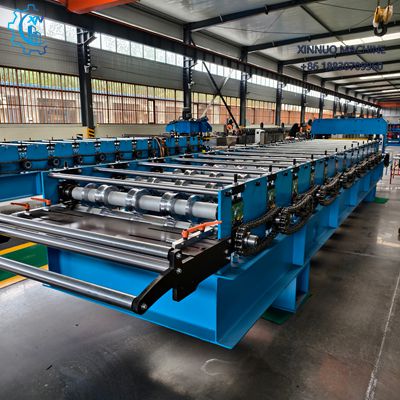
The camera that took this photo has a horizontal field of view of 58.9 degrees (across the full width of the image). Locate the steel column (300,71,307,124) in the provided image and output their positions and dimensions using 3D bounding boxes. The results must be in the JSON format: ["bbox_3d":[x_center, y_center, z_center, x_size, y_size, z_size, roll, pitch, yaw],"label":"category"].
[{"bbox_3d":[9.610,-8.462,32.724,0.340,6.200,0.260,7,14,33],"label":"steel column"}]

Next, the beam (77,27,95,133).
[{"bbox_3d":[-4.002,-3.954,12.489,0.340,5.750,0.260,7,14,33],"label":"beam"}]

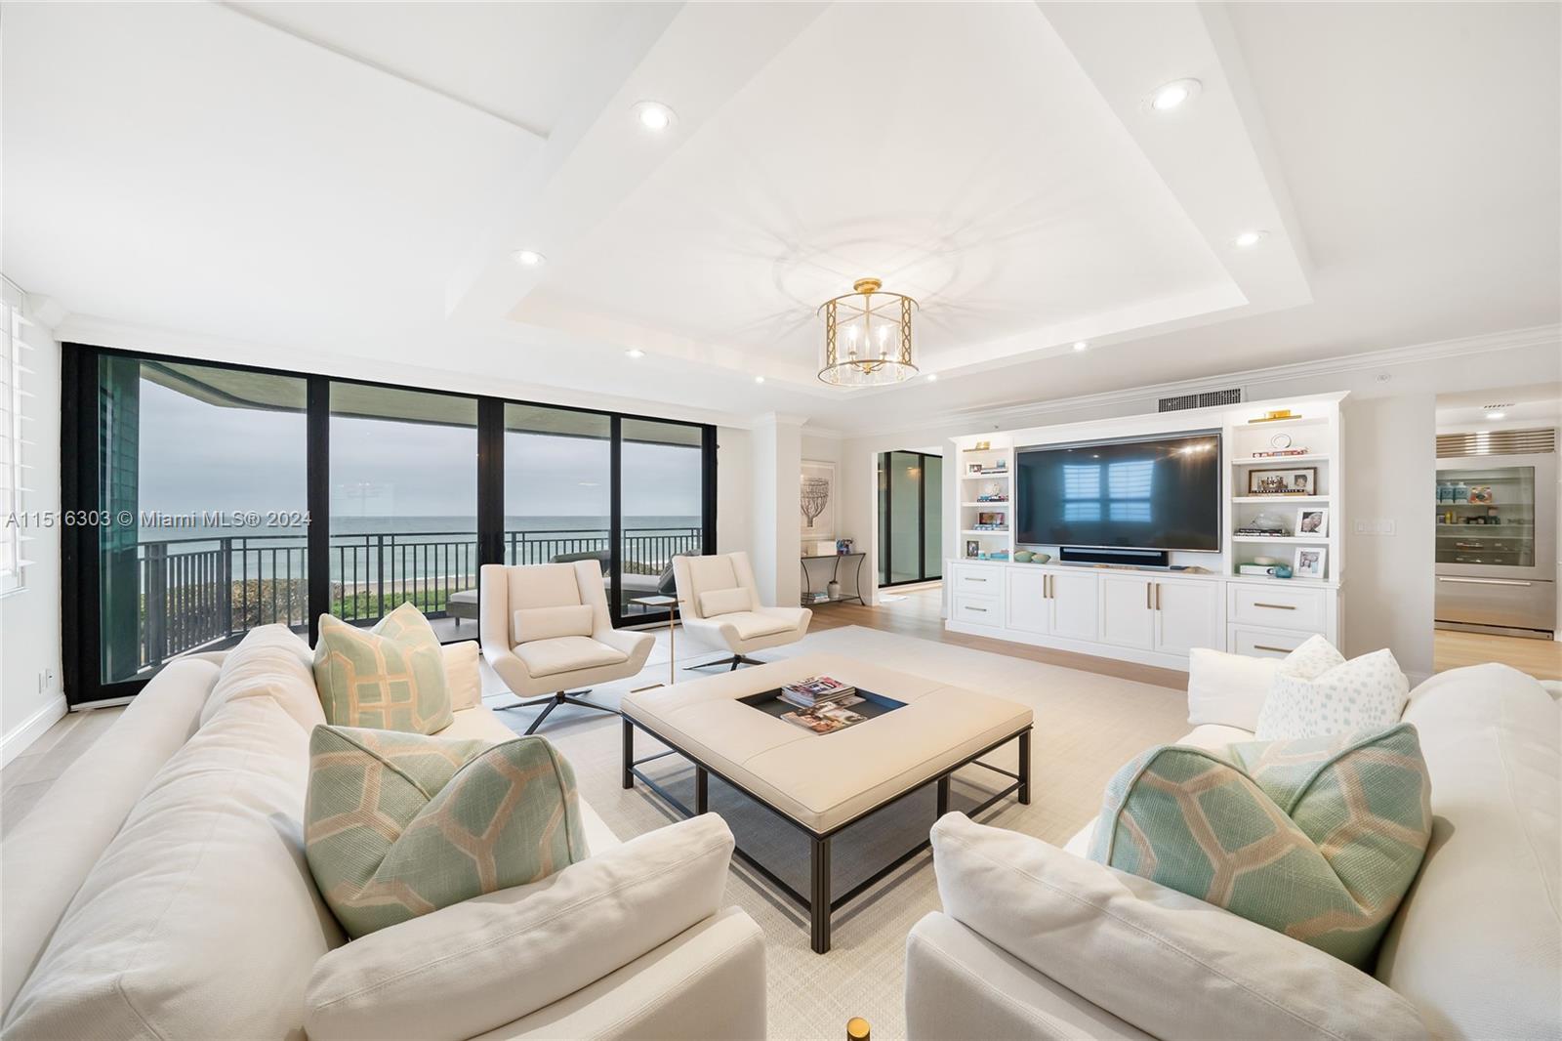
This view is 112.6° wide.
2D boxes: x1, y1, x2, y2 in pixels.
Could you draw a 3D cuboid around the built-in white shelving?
[{"bbox_3d":[3.075,0.166,4.908,0.560,2.140,3.030,0,1,-42],"label":"built-in white shelving"}]

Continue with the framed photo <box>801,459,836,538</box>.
[{"bbox_3d":[0.459,-0.273,7.324,0.982,1.155,0.040,0,1,-40],"label":"framed photo"}]

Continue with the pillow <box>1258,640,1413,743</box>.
[{"bbox_3d":[2.033,0.648,1.925,0.180,0.440,0.450,17,-8,-29],"label":"pillow"}]

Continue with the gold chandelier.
[{"bbox_3d":[0.554,-1.237,3.311,0.630,0.607,0.630,0,0,0],"label":"gold chandelier"}]

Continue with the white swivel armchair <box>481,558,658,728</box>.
[{"bbox_3d":[-1.430,0.779,3.416,0.930,0.935,0.830,0,1,-40],"label":"white swivel armchair"}]

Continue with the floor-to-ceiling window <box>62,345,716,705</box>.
[{"bbox_3d":[-2.799,0.029,5.084,5.030,2.410,0.150,0,1,-40],"label":"floor-to-ceiling window"}]

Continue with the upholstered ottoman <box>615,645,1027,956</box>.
[{"bbox_3d":[0.190,1.050,2.407,1.300,0.410,1.300,0,1,-41],"label":"upholstered ottoman"}]

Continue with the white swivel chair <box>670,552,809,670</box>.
[{"bbox_3d":[-0.360,0.774,4.386,0.930,0.930,0.820,0,1,-43],"label":"white swivel chair"}]

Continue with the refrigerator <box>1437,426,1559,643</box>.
[{"bbox_3d":[7.887,0.159,5.909,0.640,2.130,0.920,0,1,-42],"label":"refrigerator"}]

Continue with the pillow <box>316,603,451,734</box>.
[{"bbox_3d":[-1.592,0.604,2.084,0.180,0.470,0.470,-18,-10,35],"label":"pillow"}]

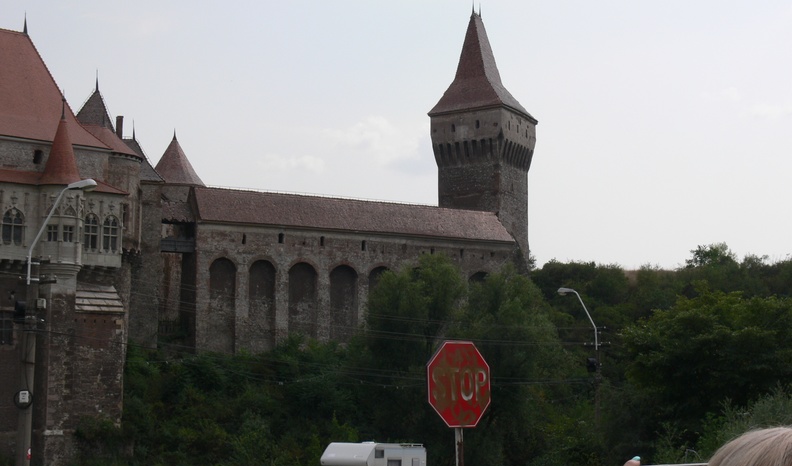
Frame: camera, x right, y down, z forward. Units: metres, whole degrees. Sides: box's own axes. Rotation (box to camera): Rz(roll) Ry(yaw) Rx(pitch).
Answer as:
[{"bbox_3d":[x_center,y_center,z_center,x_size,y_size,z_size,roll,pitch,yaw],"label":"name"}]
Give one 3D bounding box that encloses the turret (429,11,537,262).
[{"bbox_3d":[9.775,-10.296,152.680,9.323,29.853,9.323,-5,-11,30],"label":"turret"}]

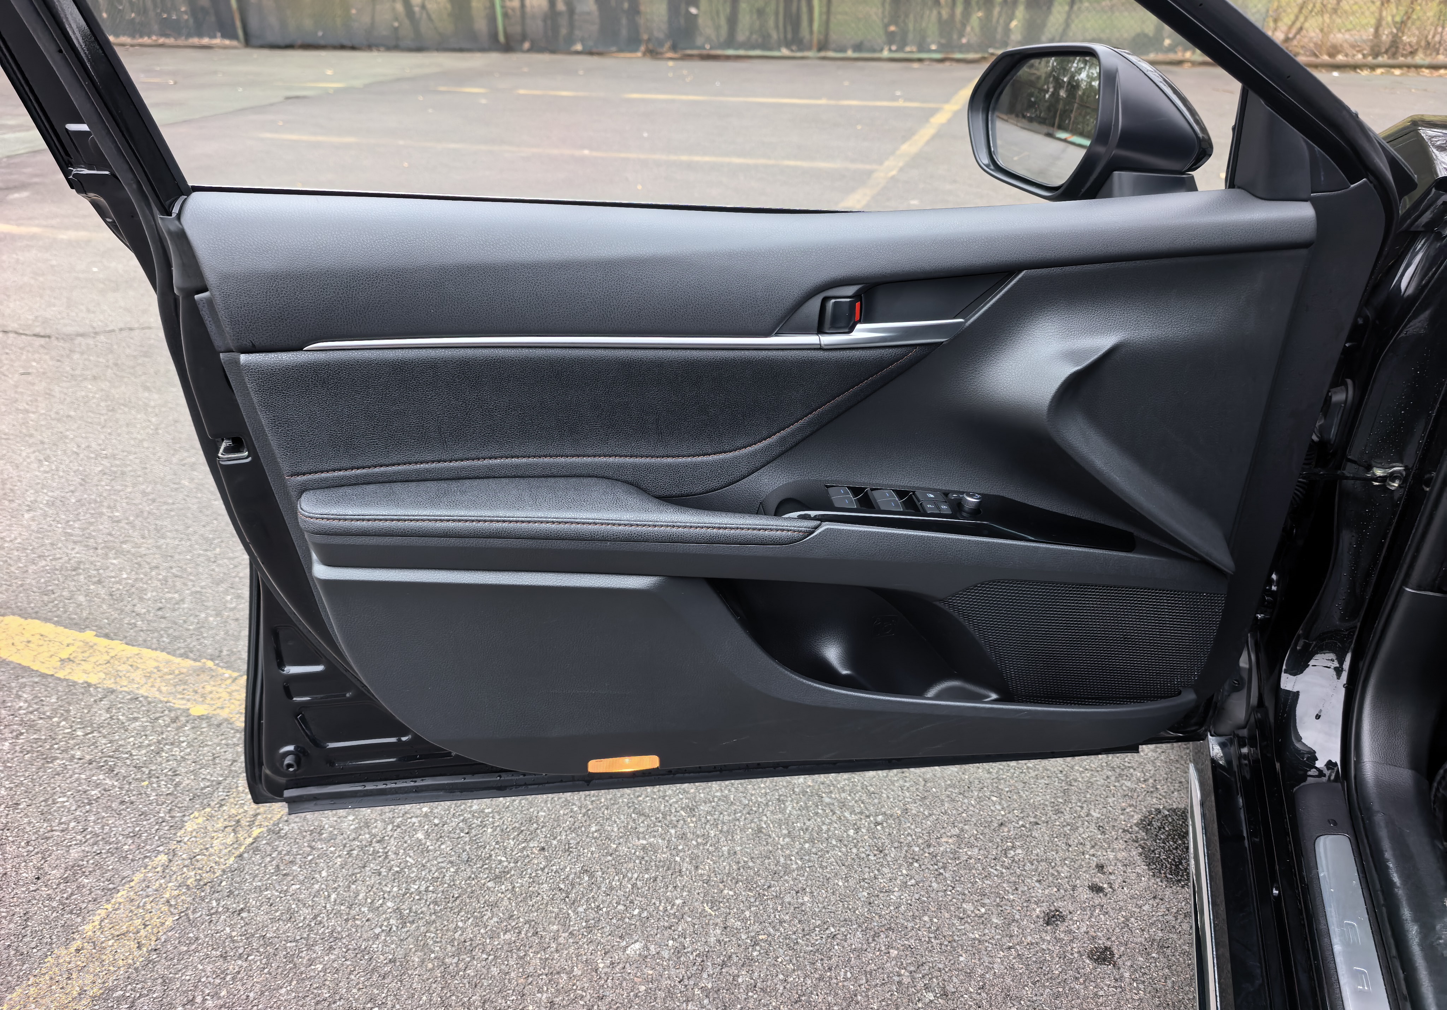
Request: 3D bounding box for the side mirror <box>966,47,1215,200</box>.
[{"bbox_3d":[0.351,-0.357,0.948,0.130,0.148,0.205,-12,32,-18],"label":"side mirror"}]

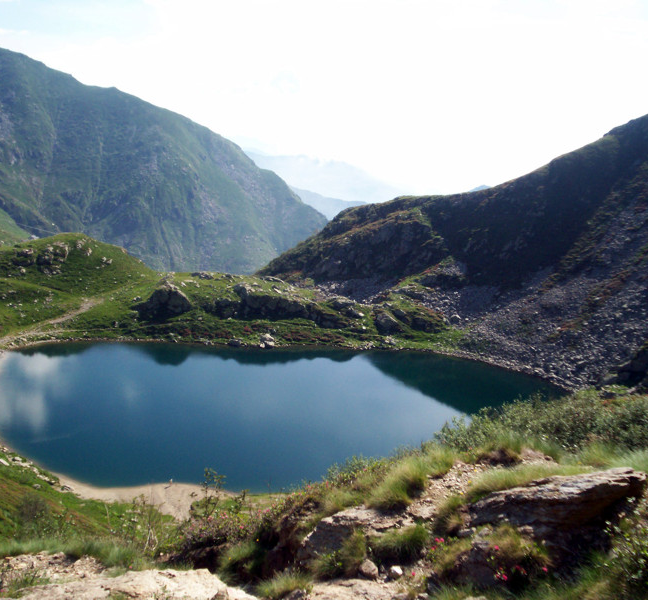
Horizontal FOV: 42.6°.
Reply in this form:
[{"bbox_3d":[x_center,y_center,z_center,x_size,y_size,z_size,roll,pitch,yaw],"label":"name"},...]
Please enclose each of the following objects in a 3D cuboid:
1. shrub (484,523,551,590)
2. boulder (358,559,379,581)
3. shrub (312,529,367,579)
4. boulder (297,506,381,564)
[{"bbox_3d":[1.605,2.116,6.900,0.544,0.450,0.480,2,10,14],"label":"shrub"},{"bbox_3d":[0.375,2.266,7.000,0.178,0.150,0.160,1,10,3],"label":"boulder"},{"bbox_3d":[0.125,2.205,7.200,0.507,0.350,0.400,0,10,1],"label":"shrub"},{"bbox_3d":[0.143,2.161,7.700,0.826,0.420,0.550,0,10,1],"label":"boulder"}]

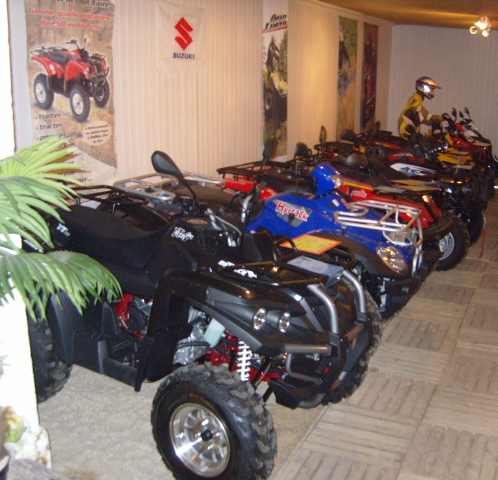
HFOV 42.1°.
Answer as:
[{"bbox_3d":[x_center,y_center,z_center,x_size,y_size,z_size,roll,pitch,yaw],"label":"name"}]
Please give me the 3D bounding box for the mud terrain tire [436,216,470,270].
[{"bbox_3d":[1.792,-0.001,5.881,0.540,0.540,0.210,9,17,34],"label":"mud terrain tire"}]

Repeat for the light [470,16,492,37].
[{"bbox_3d":[3.112,-2.870,8.700,0.300,0.250,0.300,6,15,25],"label":"light"}]

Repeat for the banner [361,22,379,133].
[{"bbox_3d":[1.906,-2.538,10.183,0.020,1.629,0.847,6,15,25],"label":"banner"}]

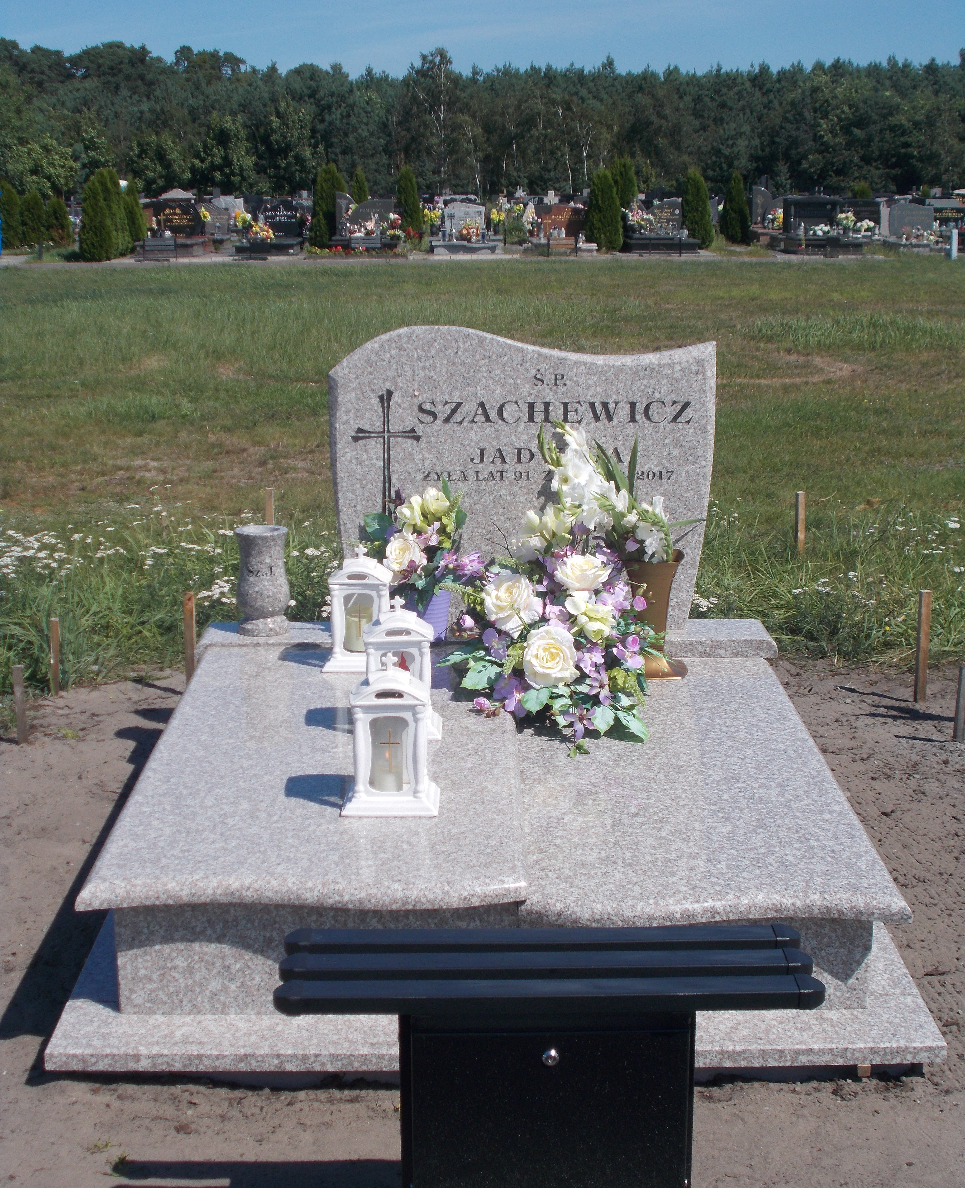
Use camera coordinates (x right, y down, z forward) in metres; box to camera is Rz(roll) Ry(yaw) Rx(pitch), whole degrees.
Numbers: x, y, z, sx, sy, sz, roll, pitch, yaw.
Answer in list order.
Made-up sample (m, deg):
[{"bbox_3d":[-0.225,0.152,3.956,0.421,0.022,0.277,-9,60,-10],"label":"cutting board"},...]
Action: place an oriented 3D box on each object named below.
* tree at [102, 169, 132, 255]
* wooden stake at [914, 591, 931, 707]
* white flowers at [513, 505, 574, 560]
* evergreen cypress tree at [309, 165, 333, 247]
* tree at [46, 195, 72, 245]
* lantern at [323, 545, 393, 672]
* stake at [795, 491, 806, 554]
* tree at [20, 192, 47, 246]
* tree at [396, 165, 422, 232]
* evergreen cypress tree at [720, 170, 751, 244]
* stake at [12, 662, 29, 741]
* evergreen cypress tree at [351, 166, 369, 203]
[{"bbox_3d":[-7.176,-7.492,36.500,0.630,1.650,0.630,0,13,0],"label":"tree"},{"bbox_3d":[1.331,0.157,5.620,0.033,0.350,0.033,0,13,0],"label":"wooden stake"},{"bbox_3d":[0.151,-0.154,4.630,0.148,0.125,0.120,0,13,0],"label":"white flowers"},{"bbox_3d":[-3.316,-8.205,39.300,0.616,1.728,0.616,0,14,0],"label":"evergreen cypress tree"},{"bbox_3d":[-8.663,-7.635,38.000,0.540,1.040,0.540,0,13,0],"label":"tree"},{"bbox_3d":[-0.315,0.040,4.760,0.187,0.315,0.135,0,13,0],"label":"lantern"},{"bbox_3d":[1.264,-0.282,7.397,0.037,0.254,0.037,0,13,0],"label":"stake"},{"bbox_3d":[-9.890,-8.294,41.000,0.600,1.180,0.600,0,13,0],"label":"tree"},{"bbox_3d":[-1.520,-8.132,38.500,0.560,1.570,0.560,0,13,0],"label":"tree"},{"bbox_3d":[5.169,-7.923,38.000,0.600,1.530,0.600,0,13,0],"label":"evergreen cypress tree"},{"bbox_3d":[-1.255,0.299,5.045,0.028,0.227,0.028,0,13,0],"label":"stake"},{"bbox_3d":[-2.816,-8.953,42.500,0.460,1.665,0.460,0,14,0],"label":"evergreen cypress tree"}]

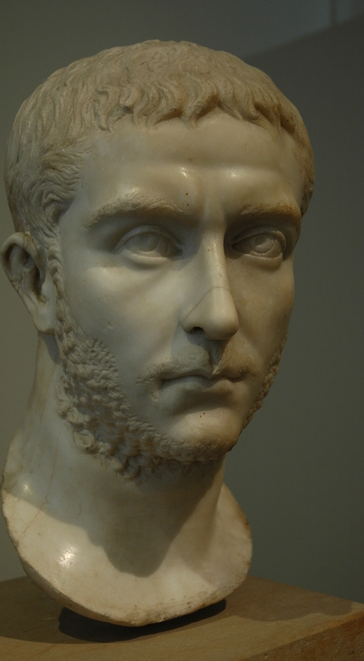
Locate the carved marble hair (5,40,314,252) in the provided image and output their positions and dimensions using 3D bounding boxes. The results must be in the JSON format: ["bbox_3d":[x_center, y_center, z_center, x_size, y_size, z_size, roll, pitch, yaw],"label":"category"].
[{"bbox_3d":[-0.021,-0.123,0.668,0.206,0.166,0.233,0,0,-21],"label":"carved marble hair"}]

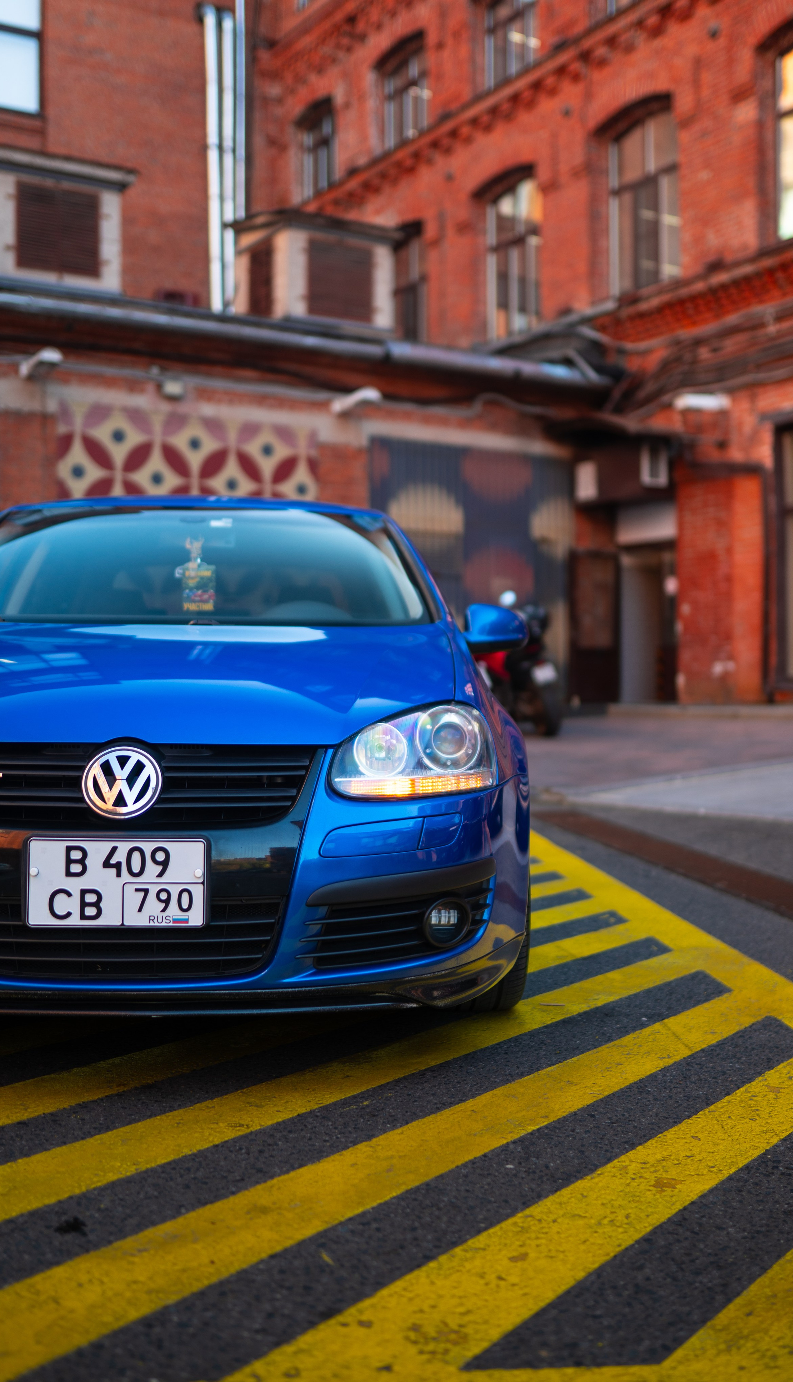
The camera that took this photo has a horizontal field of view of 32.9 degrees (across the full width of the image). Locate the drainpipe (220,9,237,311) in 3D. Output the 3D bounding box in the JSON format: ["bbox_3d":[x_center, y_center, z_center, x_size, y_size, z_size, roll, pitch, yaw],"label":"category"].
[{"bbox_3d":[-3.038,-9.618,24.300,0.200,5.550,0.220,0,-1,-27],"label":"drainpipe"}]

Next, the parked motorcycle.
[{"bbox_3d":[0.880,-0.240,11.700,0.780,1.220,2.050,0,-1,-27],"label":"parked motorcycle"}]

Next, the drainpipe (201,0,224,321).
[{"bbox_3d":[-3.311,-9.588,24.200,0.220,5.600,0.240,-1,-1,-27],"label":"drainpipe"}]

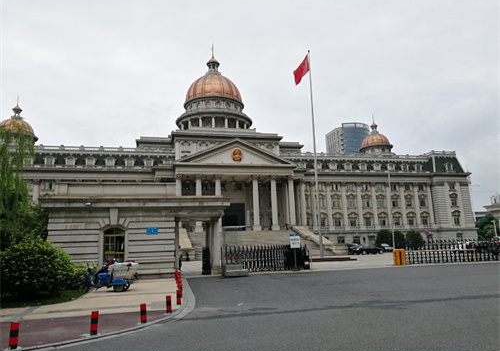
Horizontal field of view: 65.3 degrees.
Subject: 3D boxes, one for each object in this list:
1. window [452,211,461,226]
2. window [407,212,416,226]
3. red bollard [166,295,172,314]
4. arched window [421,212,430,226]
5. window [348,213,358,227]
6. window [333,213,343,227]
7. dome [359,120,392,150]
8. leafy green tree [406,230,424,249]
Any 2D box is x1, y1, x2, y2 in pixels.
[{"bbox_3d":[49.661,10.389,93.791,2.100,3.700,0.400,1,-11,-13],"label":"window"},{"bbox_3d":[41.218,11.132,99.527,2.710,3.732,0.450,0,-11,-14],"label":"window"},{"bbox_3d":[-2.038,3.271,9.862,0.128,0.431,0.128,0,-11,-14],"label":"red bollard"},{"bbox_3d":[45.223,11.239,100.488,2.763,3.768,0.450,0,-11,-14],"label":"arched window"},{"bbox_3d":[23.681,10.113,89.233,2.300,3.400,0.400,1,-11,-13],"label":"window"},{"bbox_3d":[21.260,10.597,94.742,2.456,3.556,0.450,0,-11,-14],"label":"window"},{"bbox_3d":[40.300,-12.918,124.074,9.835,9.284,9.835,0,-11,-14],"label":"dome"},{"bbox_3d":[36.495,14.179,86.000,3.950,4.000,3.950,-2,-10,0],"label":"leafy green tree"}]

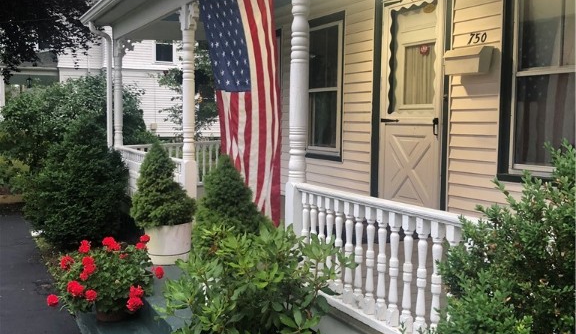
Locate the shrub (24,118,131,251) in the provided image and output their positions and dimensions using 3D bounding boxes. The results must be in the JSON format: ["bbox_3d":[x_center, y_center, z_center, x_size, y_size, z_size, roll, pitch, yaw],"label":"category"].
[{"bbox_3d":[-2.617,0.157,7.806,1.200,1.620,1.200,-2,5,-27],"label":"shrub"}]

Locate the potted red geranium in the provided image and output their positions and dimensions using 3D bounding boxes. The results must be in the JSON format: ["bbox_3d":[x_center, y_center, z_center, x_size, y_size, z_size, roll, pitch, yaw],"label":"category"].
[{"bbox_3d":[-1.298,0.836,4.481,0.720,0.520,0.760,-2,5,-27],"label":"potted red geranium"}]

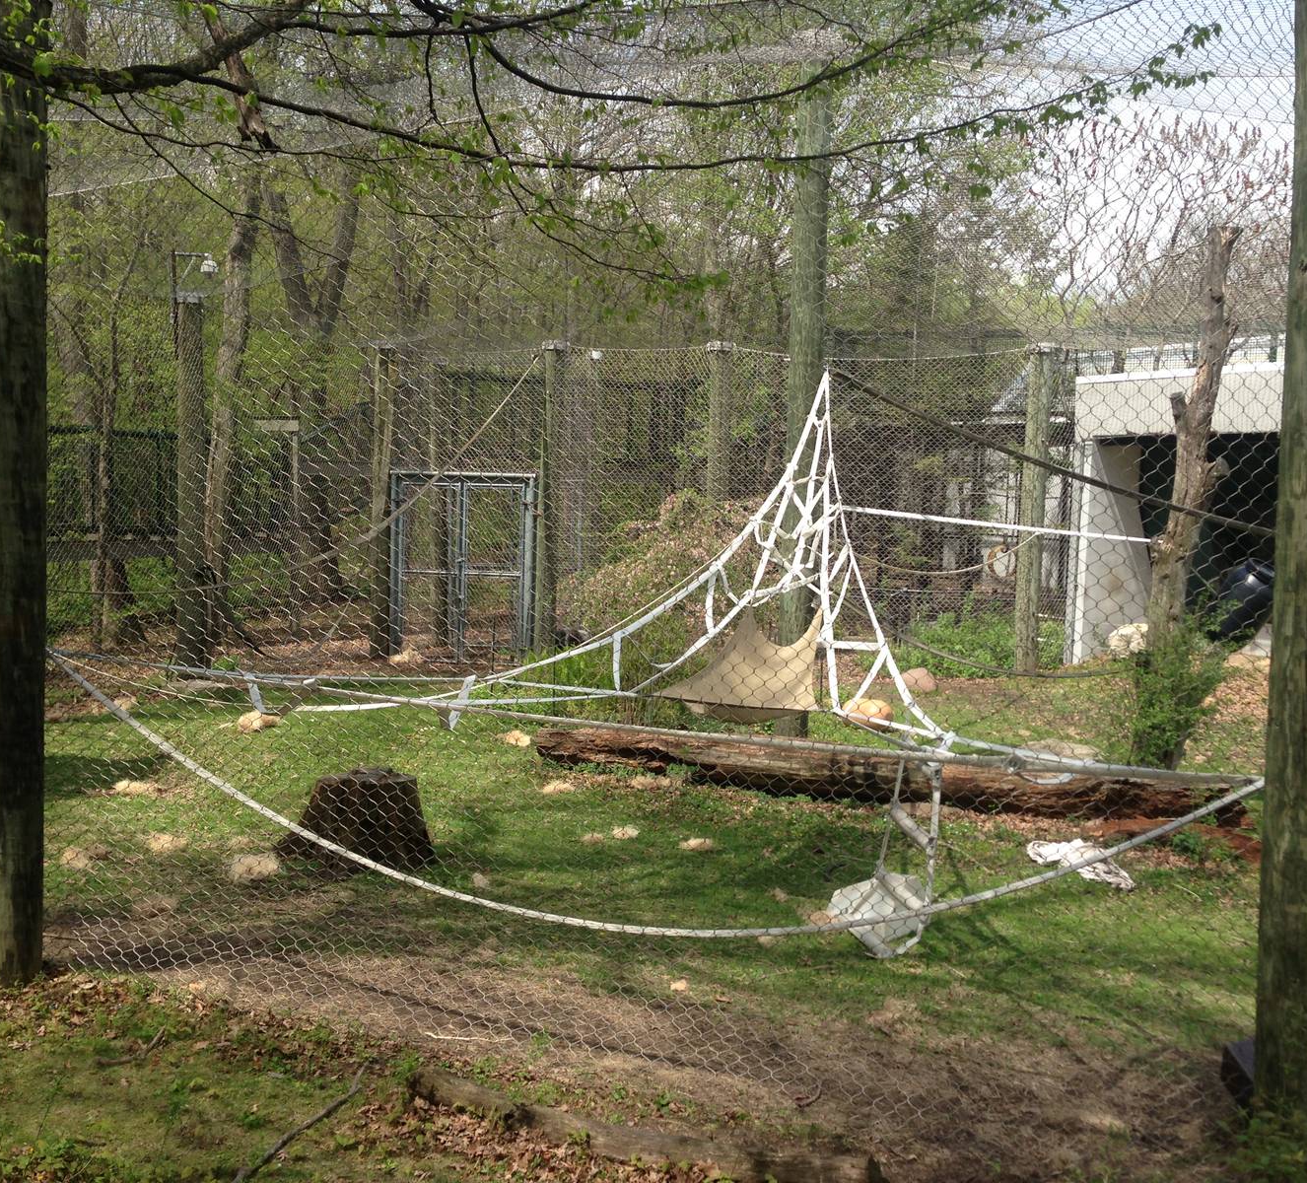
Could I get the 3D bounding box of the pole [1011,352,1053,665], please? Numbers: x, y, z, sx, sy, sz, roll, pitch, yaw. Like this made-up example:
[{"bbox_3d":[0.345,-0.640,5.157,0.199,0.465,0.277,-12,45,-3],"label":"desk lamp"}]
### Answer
[{"bbox_3d":[4.330,-0.961,17.248,0.240,3.740,0.240,2,4,14],"label":"pole"}]

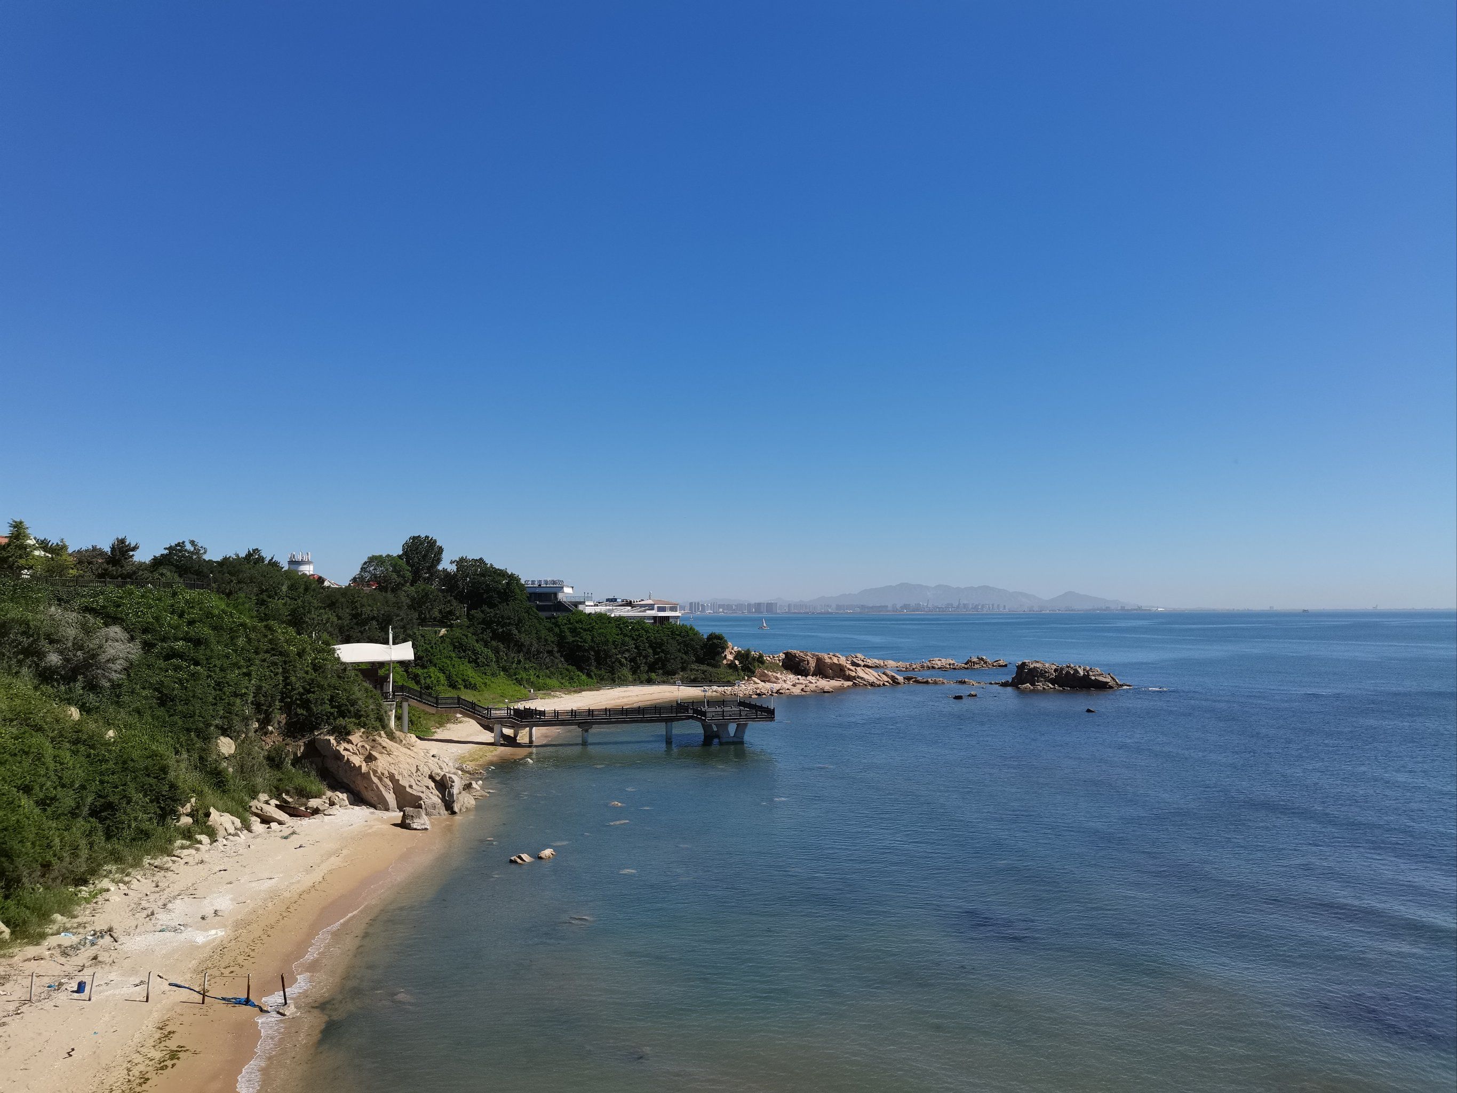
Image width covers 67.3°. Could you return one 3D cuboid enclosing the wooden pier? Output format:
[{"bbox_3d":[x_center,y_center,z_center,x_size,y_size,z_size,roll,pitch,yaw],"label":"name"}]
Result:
[{"bbox_3d":[-19.597,22.361,146.882,49.000,8.600,14.800,1,-3,-16],"label":"wooden pier"}]

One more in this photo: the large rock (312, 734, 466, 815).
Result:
[{"bbox_3d":[-31.279,21.079,102.464,15.000,6.300,13.500,0,-3,0],"label":"large rock"}]

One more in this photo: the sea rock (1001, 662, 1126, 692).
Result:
[{"bbox_3d":[78.330,29.816,254.206,29.500,6.100,14.000,-1,-3,13],"label":"sea rock"}]

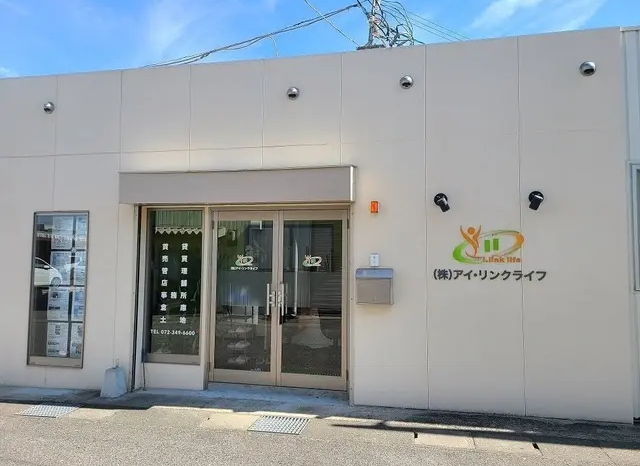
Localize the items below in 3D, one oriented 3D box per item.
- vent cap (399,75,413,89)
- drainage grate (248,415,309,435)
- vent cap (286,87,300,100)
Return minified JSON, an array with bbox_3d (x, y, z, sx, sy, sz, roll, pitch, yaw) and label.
[{"bbox_3d":[0.941,-1.630,5.207,0.142,0.138,0.085,0,-4,12],"label":"vent cap"},{"bbox_3d":[-0.393,1.900,4.703,0.500,0.040,0.450,0,-4,12],"label":"drainage grate"},{"bbox_3d":[-0.300,-1.584,5.457,0.142,0.138,0.085,0,-4,12],"label":"vent cap"}]

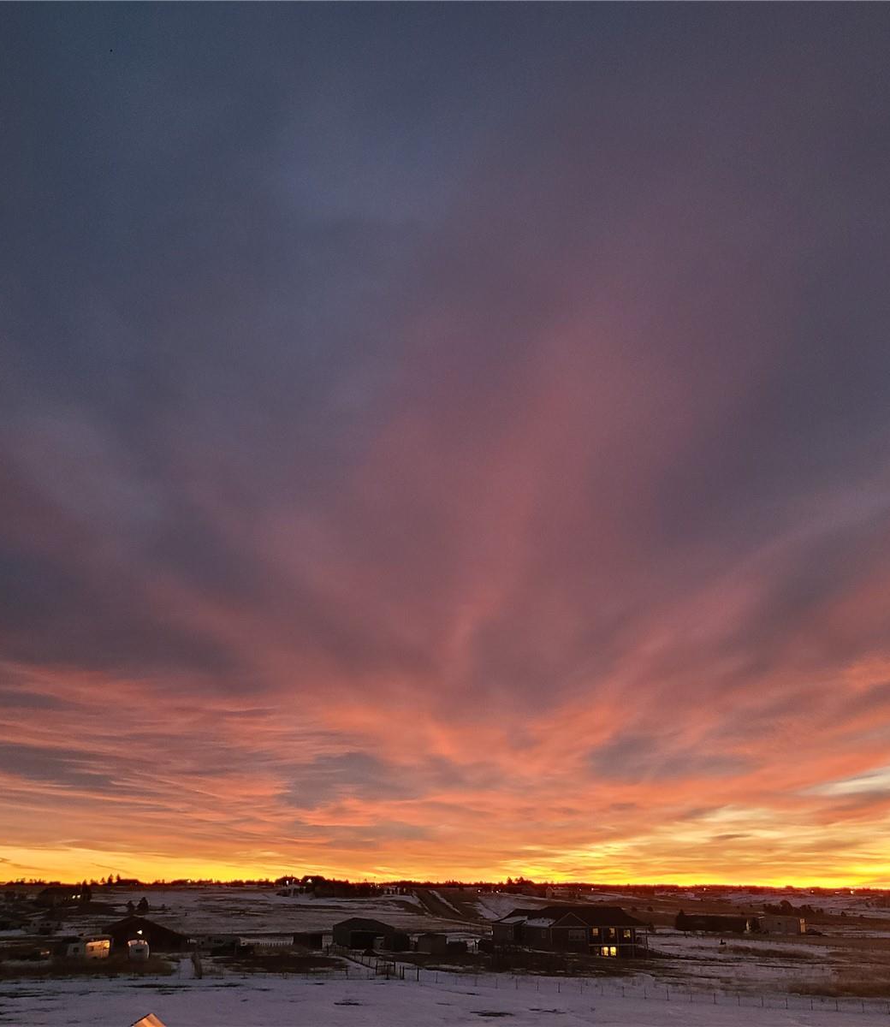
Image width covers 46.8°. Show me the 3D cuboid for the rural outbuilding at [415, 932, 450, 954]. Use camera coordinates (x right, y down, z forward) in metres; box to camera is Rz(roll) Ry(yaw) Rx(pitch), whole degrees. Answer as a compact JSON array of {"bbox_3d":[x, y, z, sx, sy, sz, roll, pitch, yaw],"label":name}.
[{"bbox_3d":[-1.800,66.690,159.500,4.130,2.910,4.000,-9,-22,23],"label":"rural outbuilding"}]

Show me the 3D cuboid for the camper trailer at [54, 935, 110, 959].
[{"bbox_3d":[-50.854,61.212,145.000,6.929,3.174,2.500,0,-20,0],"label":"camper trailer"}]

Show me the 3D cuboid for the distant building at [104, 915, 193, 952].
[{"bbox_3d":[-47.320,66.920,164.150,12.210,4.910,12.000,4,-20,-11],"label":"distant building"}]

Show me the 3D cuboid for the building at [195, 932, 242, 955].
[{"bbox_3d":[-34.890,66.640,159.060,6.700,2.700,3.200,4,-20,-11],"label":"building"}]

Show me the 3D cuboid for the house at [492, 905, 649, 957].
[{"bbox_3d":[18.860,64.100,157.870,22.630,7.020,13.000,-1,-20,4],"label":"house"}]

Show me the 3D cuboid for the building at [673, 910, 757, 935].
[{"bbox_3d":[60.650,91.560,229.620,16.870,3.500,8.000,-9,-22,22],"label":"building"}]

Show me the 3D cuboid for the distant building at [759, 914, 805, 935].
[{"bbox_3d":[73.930,90.040,225.250,8.960,3.850,6.000,-8,-21,21],"label":"distant building"}]

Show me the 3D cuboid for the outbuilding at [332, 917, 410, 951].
[{"bbox_3d":[-12.430,70.340,172.430,10.880,4.580,9.000,7,-21,-19],"label":"outbuilding"}]

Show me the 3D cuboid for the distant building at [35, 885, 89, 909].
[{"bbox_3d":[-140.180,140.820,377.590,16.890,6.680,12.000,5,-21,-14],"label":"distant building"}]

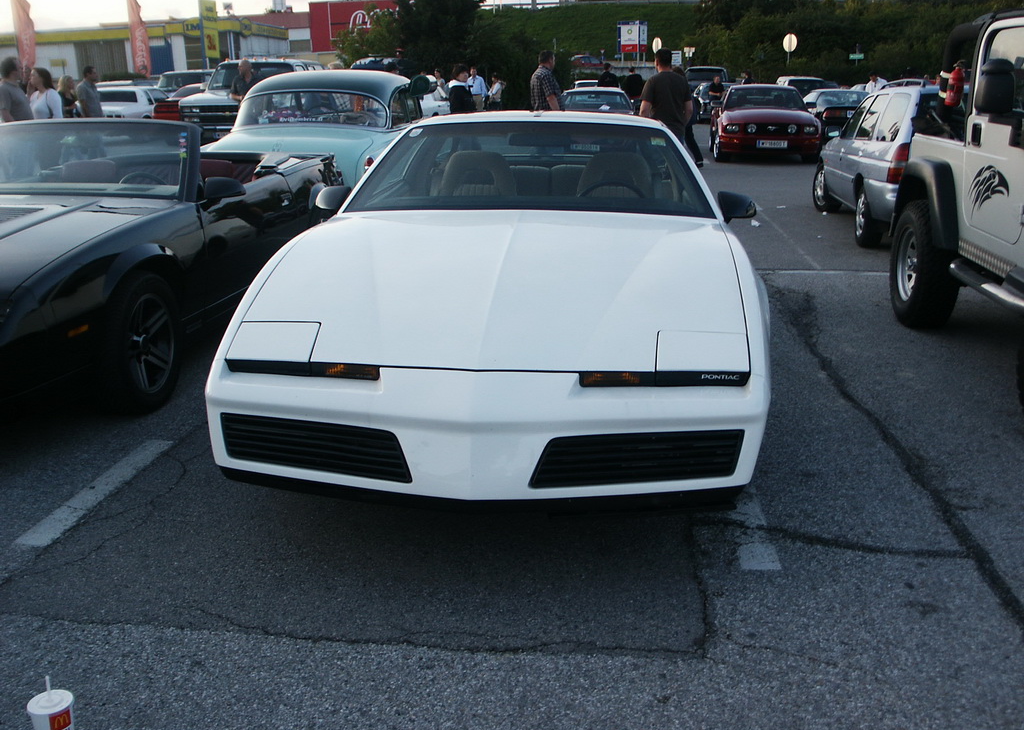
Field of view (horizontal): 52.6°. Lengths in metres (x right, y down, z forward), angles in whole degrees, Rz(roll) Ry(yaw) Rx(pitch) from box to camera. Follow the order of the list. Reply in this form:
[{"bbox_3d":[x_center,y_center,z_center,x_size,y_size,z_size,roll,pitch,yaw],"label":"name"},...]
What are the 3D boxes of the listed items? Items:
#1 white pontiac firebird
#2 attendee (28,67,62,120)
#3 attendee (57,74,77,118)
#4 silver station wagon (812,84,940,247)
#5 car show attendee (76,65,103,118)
[{"bbox_3d":[0.128,-0.566,5.158,1.850,1.270,4.800,1,16,6],"label":"white pontiac firebird"},{"bbox_3d":[-6.081,-3.102,13.715,0.340,1.600,0.470,-15,21,-42],"label":"attendee"},{"bbox_3d":[-7.873,-4.355,18.511,0.360,1.570,0.470,11,19,35],"label":"attendee"},{"bbox_3d":[4.016,-2.008,9.882,1.710,1.420,4.300,1,15,9],"label":"silver station wagon"},{"bbox_3d":[-5.724,-3.176,14.229,0.320,1.780,0.490,7,17,28],"label":"car show attendee"}]

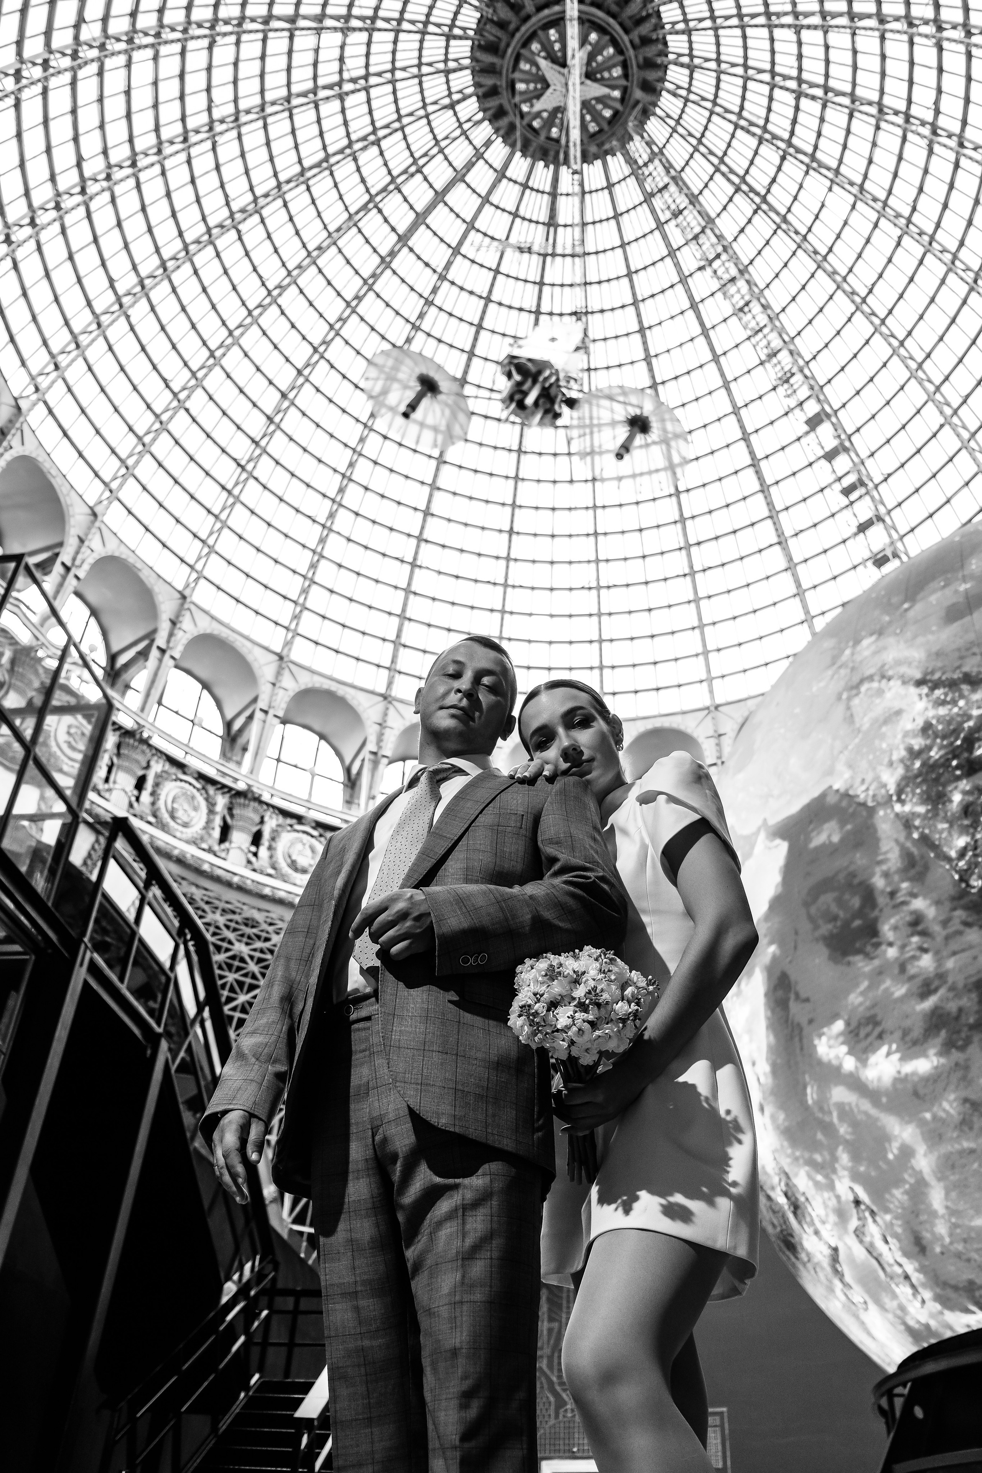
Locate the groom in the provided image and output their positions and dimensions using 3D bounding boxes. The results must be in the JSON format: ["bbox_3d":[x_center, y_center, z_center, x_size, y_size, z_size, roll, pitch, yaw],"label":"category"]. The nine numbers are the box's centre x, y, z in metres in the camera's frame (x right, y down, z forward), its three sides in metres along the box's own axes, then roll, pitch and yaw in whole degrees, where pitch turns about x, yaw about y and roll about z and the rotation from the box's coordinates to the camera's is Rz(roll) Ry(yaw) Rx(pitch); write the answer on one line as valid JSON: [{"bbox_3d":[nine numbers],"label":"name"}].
[{"bbox_3d":[-0.089,0.545,1.591,0.580,1.800,0.410,-16,-41,23],"label":"groom"}]

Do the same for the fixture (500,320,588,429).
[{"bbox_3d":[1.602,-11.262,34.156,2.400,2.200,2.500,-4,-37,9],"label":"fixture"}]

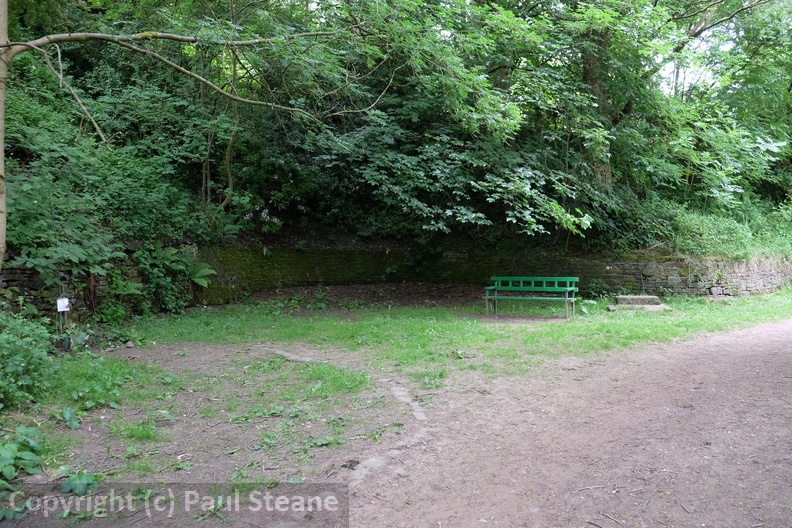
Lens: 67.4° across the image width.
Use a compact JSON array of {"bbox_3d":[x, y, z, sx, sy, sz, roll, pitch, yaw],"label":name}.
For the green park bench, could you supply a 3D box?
[{"bbox_3d":[2.841,0.709,12.500,1.920,0.830,0.540,0,1,27],"label":"green park bench"}]

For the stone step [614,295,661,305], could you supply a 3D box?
[{"bbox_3d":[5.712,0.863,14.050,0.960,0.190,0.380,0,1,14],"label":"stone step"}]

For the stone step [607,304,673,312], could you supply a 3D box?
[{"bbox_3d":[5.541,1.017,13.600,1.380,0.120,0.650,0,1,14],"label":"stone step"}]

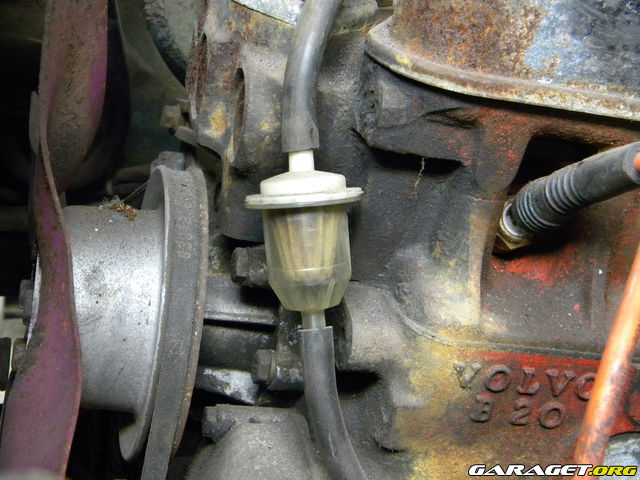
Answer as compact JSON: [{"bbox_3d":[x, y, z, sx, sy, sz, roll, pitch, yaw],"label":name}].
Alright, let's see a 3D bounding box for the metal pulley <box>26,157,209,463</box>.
[{"bbox_3d":[-0.089,0.029,0.429,0.061,0.124,0.124,7,22,-16],"label":"metal pulley"}]

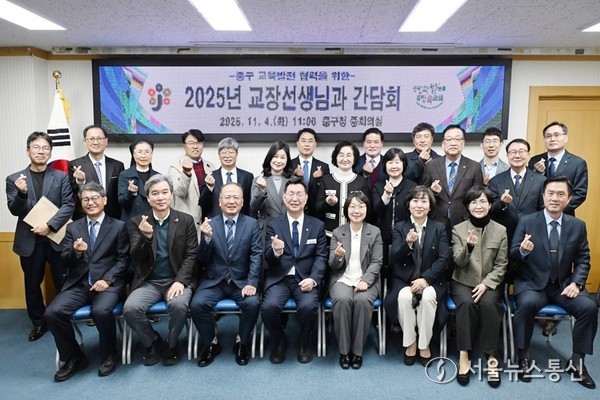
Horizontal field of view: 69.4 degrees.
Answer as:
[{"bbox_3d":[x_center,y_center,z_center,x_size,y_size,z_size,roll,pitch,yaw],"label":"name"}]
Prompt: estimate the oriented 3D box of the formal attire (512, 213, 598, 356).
[{"bbox_3d":[1.799,0.567,3.113,0.580,0.960,0.630,2,7,14],"label":"formal attire"}]

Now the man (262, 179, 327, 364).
[{"bbox_3d":[-0.051,0.511,3.374,0.512,1.349,0.630,0,6,-2],"label":"man"}]

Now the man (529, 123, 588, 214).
[{"bbox_3d":[2.219,0.227,3.719,0.550,1.775,0.400,2,6,24],"label":"man"}]

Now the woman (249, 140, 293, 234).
[{"bbox_3d":[-0.243,0.326,3.762,0.443,1.645,0.355,-1,6,-8],"label":"woman"}]

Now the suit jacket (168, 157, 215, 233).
[{"bbox_3d":[-0.962,0.068,3.915,0.492,0.906,0.355,-2,6,-20],"label":"suit jacket"}]

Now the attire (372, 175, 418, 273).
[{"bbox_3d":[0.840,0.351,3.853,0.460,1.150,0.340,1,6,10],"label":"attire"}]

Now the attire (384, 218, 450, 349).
[{"bbox_3d":[0.873,0.594,3.277,0.480,0.910,0.620,1,6,8],"label":"attire"}]

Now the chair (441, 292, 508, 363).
[{"bbox_3d":[1.330,0.775,3.422,0.470,0.790,0.480,1,6,8],"label":"chair"}]

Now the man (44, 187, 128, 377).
[{"bbox_3d":[-1.520,0.540,3.208,0.550,1.300,0.700,-1,6,-7],"label":"man"}]

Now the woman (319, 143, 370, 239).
[{"bbox_3d":[0.385,0.299,3.868,0.500,1.650,0.360,0,6,3],"label":"woman"}]

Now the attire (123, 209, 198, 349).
[{"bbox_3d":[-1.024,0.587,3.241,0.560,0.990,0.620,-1,6,-10],"label":"attire"}]

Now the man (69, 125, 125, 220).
[{"bbox_3d":[-1.774,0.208,3.797,0.520,1.720,0.360,-2,7,-18],"label":"man"}]

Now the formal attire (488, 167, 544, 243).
[{"bbox_3d":[1.734,0.419,3.476,0.530,1.360,0.370,2,6,17],"label":"formal attire"}]

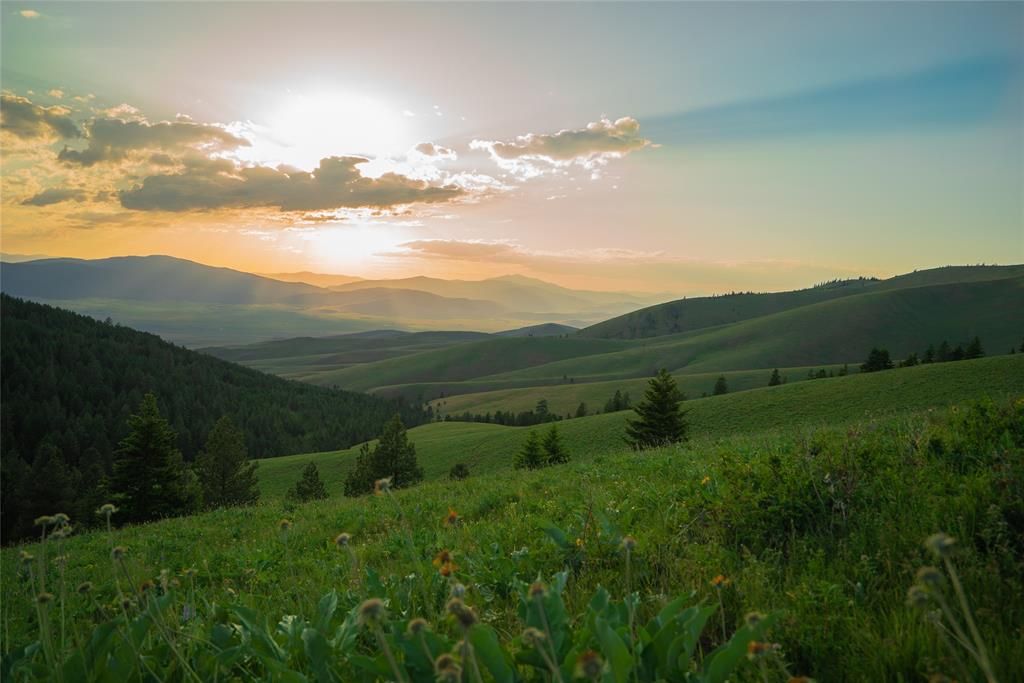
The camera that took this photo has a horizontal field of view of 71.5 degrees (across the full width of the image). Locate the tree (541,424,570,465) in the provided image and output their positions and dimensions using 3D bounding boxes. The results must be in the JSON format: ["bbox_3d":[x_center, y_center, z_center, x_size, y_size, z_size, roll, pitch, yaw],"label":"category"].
[{"bbox_3d":[3.547,8.481,58.000,2.447,3.425,2.447,0,3,0],"label":"tree"}]

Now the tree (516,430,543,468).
[{"bbox_3d":[1.427,8.848,58.000,2.447,3.180,2.447,0,3,0],"label":"tree"}]

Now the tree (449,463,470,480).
[{"bbox_3d":[-3.839,9.505,52.000,1.609,1.316,1.609,0,3,0],"label":"tree"}]

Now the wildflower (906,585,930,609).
[{"bbox_3d":[0.686,0.430,1.200,0.038,0.038,0.038,0,3,0],"label":"wildflower"}]

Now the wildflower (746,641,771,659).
[{"bbox_3d":[0.468,0.585,1.350,0.043,0.033,0.043,0,3,0],"label":"wildflower"}]

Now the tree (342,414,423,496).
[{"bbox_3d":[-9.469,8.372,52.000,5.849,6.069,4.679,0,3,0],"label":"tree"}]

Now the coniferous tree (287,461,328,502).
[{"bbox_3d":[-14.377,9.913,50.000,2.953,3.093,2.953,0,3,0],"label":"coniferous tree"}]

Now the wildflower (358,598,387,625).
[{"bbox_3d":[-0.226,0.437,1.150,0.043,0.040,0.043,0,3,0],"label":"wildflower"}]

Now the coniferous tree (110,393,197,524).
[{"bbox_3d":[-21.615,7.165,43.000,5.079,8.162,5.079,0,3,0],"label":"coniferous tree"}]

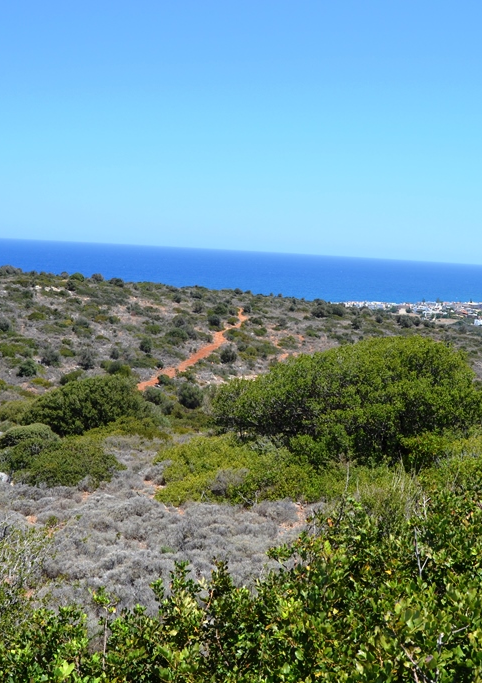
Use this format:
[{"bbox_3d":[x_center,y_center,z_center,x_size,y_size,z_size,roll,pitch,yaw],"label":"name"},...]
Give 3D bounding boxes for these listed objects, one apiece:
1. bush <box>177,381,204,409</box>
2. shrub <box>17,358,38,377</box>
[{"bbox_3d":[-2.959,3.164,45.000,1.490,1.490,1.420,2,7,-4],"label":"bush"},{"bbox_3d":[-11.674,1.422,42.000,1.100,0.950,1.050,1,7,-15],"label":"shrub"}]

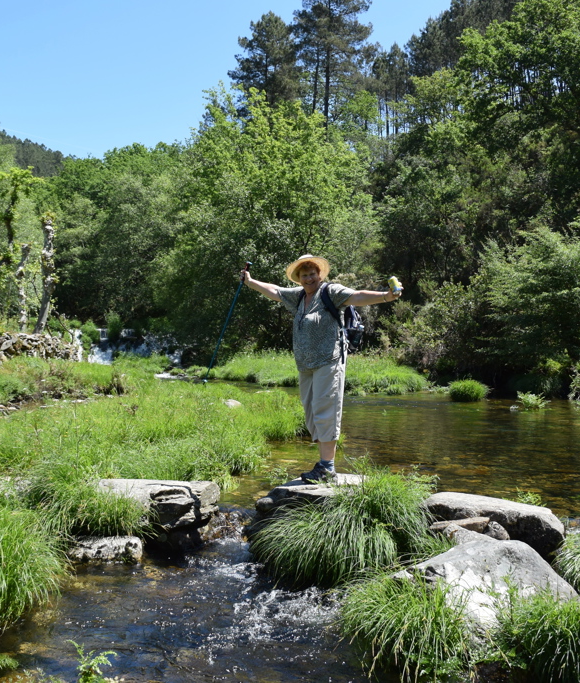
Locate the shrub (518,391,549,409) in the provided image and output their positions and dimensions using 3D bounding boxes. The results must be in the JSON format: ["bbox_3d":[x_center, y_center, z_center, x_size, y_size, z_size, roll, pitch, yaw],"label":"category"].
[{"bbox_3d":[3.662,0.891,11.600,0.480,0.310,0.440,0,2,0],"label":"shrub"}]

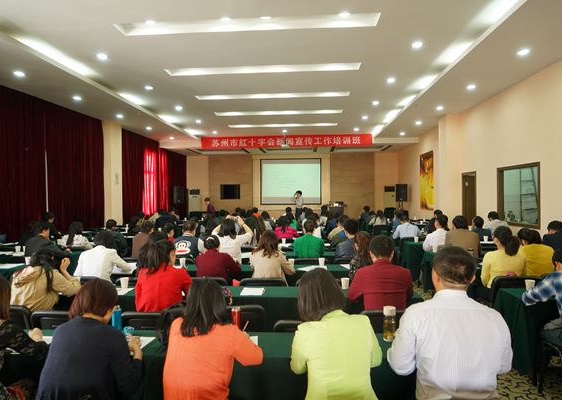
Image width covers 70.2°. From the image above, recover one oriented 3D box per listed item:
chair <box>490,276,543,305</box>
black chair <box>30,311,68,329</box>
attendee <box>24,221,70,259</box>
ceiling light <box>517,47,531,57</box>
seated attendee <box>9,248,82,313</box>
[{"bbox_3d":[2.340,1.160,4.170,0.470,0.840,0.550,0,0,4],"label":"chair"},{"bbox_3d":[-1.486,1.204,3.039,0.470,0.850,0.560,-1,0,4],"label":"black chair"},{"bbox_3d":[-3.311,0.938,5.600,0.550,1.240,0.780,0,1,22],"label":"attendee"},{"bbox_3d":[3.463,-2.116,5.700,0.160,0.050,0.160,-1,0,4],"label":"ceiling light"},{"bbox_3d":[-1.969,0.980,3.330,0.550,1.170,0.780,0,1,14],"label":"seated attendee"}]

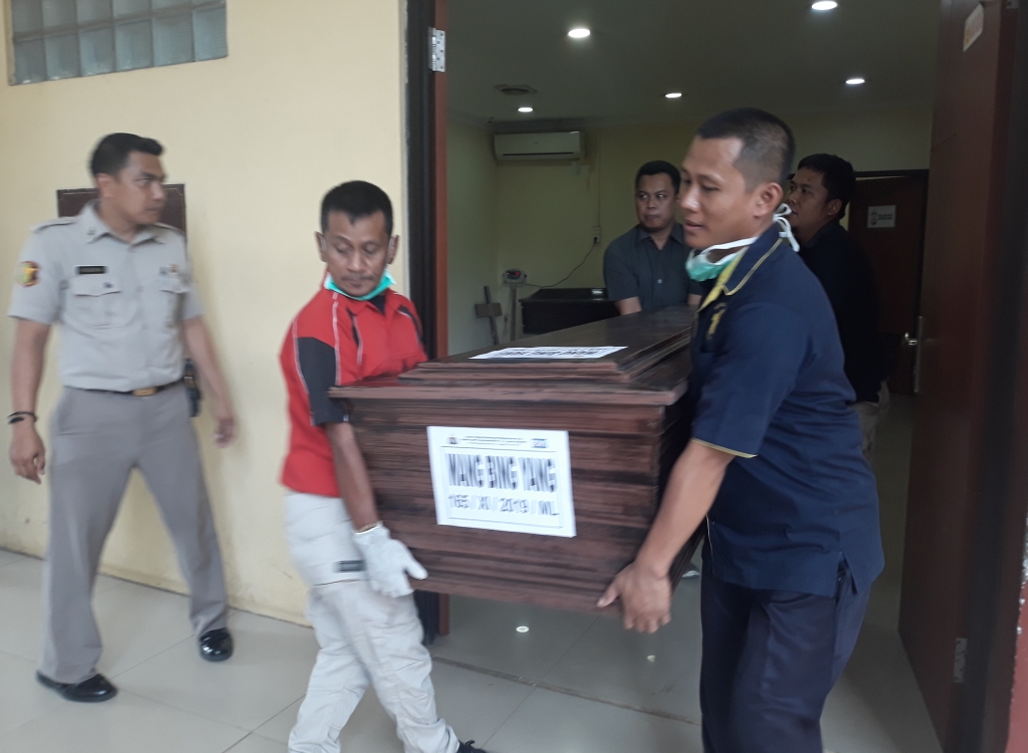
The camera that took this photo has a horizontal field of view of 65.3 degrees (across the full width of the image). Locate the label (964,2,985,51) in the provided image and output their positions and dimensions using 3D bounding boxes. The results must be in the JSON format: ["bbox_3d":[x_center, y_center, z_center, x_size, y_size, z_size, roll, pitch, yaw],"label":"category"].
[{"bbox_3d":[1.246,-0.944,2.170,0.004,0.090,0.200,3,9,17],"label":"label"}]

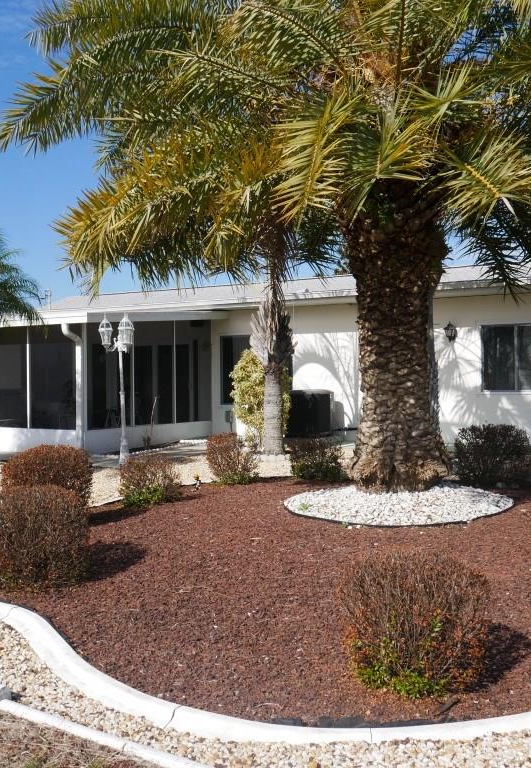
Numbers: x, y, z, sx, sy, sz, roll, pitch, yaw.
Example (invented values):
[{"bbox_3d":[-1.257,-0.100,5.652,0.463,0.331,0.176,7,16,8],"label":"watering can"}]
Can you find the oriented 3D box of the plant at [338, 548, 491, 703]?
[{"bbox_3d":[0.675,1.015,3.720,0.660,0.540,0.640,0,0,10],"label":"plant"}]

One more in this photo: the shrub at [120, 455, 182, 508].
[{"bbox_3d":[-1.170,0.960,8.450,0.650,0.490,0.620,0,0,-8],"label":"shrub"}]

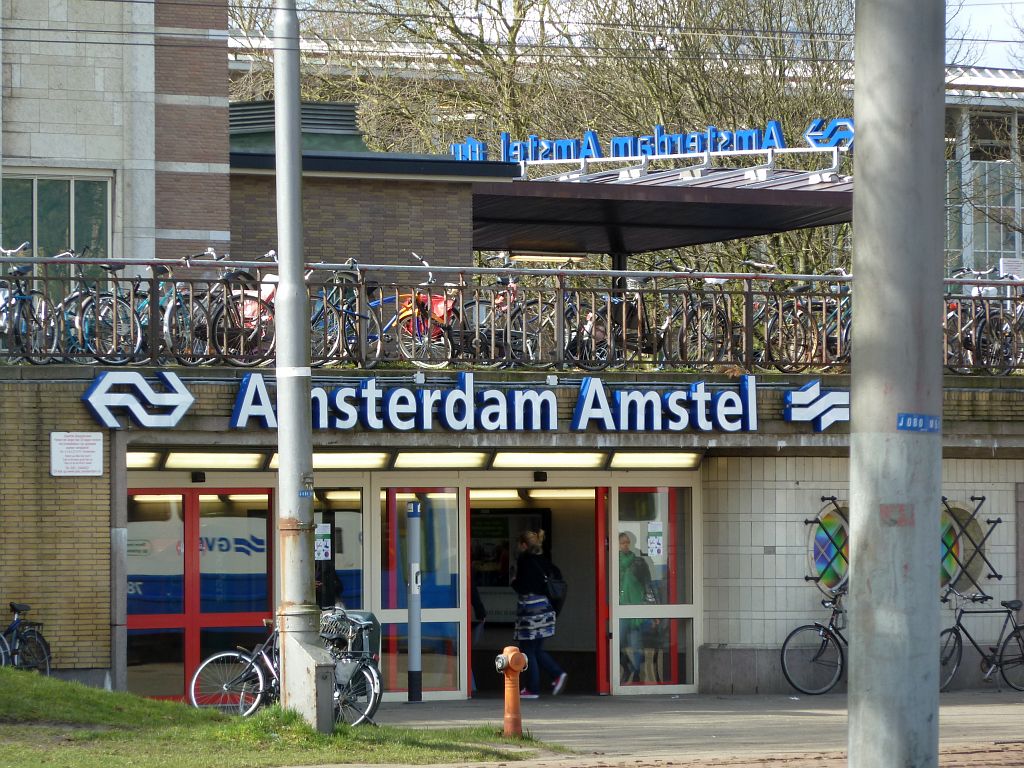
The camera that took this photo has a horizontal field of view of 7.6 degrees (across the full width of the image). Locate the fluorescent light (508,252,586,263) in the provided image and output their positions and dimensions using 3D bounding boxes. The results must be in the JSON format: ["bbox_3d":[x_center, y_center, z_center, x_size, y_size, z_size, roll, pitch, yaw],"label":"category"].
[{"bbox_3d":[0.582,-2.076,126.000,1.550,0.150,0.180,1,-1,-42],"label":"fluorescent light"}]

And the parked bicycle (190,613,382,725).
[{"bbox_3d":[-2.067,2.635,70.500,1.769,1.070,0.580,3,-1,0],"label":"parked bicycle"}]

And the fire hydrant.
[{"bbox_3d":[0.000,2.721,68.000,0.270,0.810,0.200,0,-1,-22],"label":"fire hydrant"}]

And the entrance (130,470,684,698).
[{"bbox_3d":[-0.925,1.998,76.437,7.736,2.302,0.400,0,-1,-42],"label":"entrance"}]

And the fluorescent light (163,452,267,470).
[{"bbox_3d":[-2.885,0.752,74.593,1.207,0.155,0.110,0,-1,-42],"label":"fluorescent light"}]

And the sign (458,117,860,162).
[{"bbox_3d":[2.412,-4.292,136.137,0.220,0.560,10.453,0,-1,-42],"label":"sign"}]

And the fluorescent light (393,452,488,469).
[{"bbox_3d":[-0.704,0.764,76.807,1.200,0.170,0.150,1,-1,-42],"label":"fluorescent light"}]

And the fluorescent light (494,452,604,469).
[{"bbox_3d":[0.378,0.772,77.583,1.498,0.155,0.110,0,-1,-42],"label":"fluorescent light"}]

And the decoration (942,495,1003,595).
[{"bbox_3d":[4.690,1.732,80.976,1.080,1.100,0.220,0,-1,-42],"label":"decoration"}]

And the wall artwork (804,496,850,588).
[{"bbox_3d":[3.505,1.708,79.400,1.080,1.080,0.220,1,-1,-40],"label":"wall artwork"}]

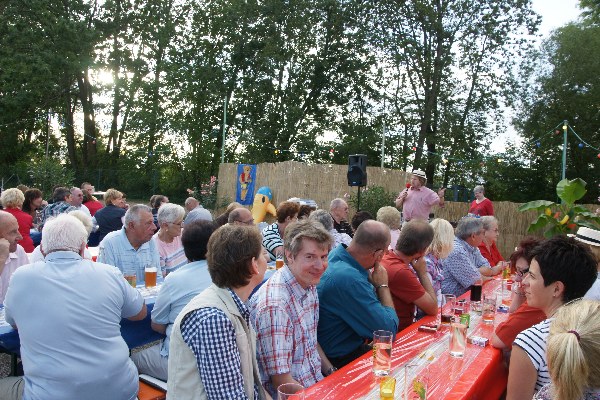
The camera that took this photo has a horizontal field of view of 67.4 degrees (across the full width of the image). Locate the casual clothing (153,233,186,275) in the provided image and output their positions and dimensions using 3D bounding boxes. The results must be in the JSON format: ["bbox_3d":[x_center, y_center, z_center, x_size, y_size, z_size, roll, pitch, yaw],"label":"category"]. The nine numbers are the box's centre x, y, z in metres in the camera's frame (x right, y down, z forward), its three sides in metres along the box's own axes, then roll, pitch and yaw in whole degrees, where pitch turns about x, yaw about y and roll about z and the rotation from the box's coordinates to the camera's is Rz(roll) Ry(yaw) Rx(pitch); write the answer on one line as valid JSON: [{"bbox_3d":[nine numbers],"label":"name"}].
[{"bbox_3d":[-0.941,0.487,3.337,0.400,0.480,0.280,2,2,-37],"label":"casual clothing"}]

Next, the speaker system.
[{"bbox_3d":[1.087,-0.571,8.708,0.360,0.600,0.340,3,2,17],"label":"speaker system"}]

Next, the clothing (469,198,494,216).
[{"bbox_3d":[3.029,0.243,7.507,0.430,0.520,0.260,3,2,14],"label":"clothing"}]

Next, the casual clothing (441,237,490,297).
[{"bbox_3d":[1.227,0.549,3.357,0.380,0.510,0.440,3,2,6],"label":"casual clothing"}]

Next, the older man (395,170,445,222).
[{"bbox_3d":[1.848,0.418,6.974,0.720,1.750,0.420,3,2,14],"label":"older man"}]

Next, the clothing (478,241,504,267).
[{"bbox_3d":[1.652,0.594,3.956,0.310,0.460,0.410,4,2,30],"label":"clothing"}]

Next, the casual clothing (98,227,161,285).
[{"bbox_3d":[-1.147,0.431,3.037,0.430,0.480,0.290,2,2,-30],"label":"casual clothing"}]

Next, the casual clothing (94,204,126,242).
[{"bbox_3d":[-2.359,0.327,5.607,0.410,0.530,0.310,4,2,30],"label":"casual clothing"}]

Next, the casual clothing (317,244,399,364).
[{"bbox_3d":[0.270,0.505,2.188,0.380,0.550,0.450,3,2,-3],"label":"casual clothing"}]

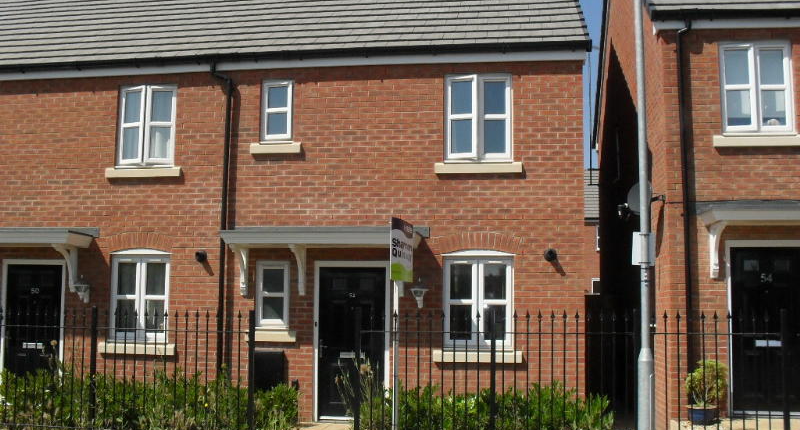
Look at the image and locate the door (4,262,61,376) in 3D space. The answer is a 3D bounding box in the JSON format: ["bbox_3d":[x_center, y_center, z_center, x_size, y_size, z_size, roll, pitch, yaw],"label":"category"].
[{"bbox_3d":[-5.147,1.683,11.318,0.849,1.978,0.070,0,-5,9],"label":"door"}]

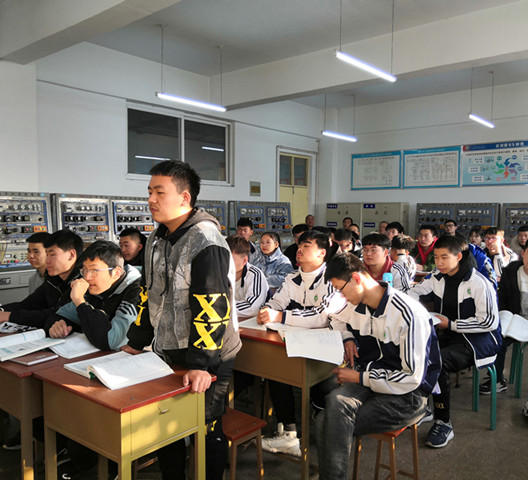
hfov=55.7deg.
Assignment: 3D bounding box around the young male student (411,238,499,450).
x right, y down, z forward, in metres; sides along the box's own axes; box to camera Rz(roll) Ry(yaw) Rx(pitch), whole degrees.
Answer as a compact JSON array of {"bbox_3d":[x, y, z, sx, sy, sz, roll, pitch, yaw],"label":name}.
[{"bbox_3d":[1.310,0.616,3.416,0.750,1.300,0.540,-2,4,-38],"label":"young male student"}]

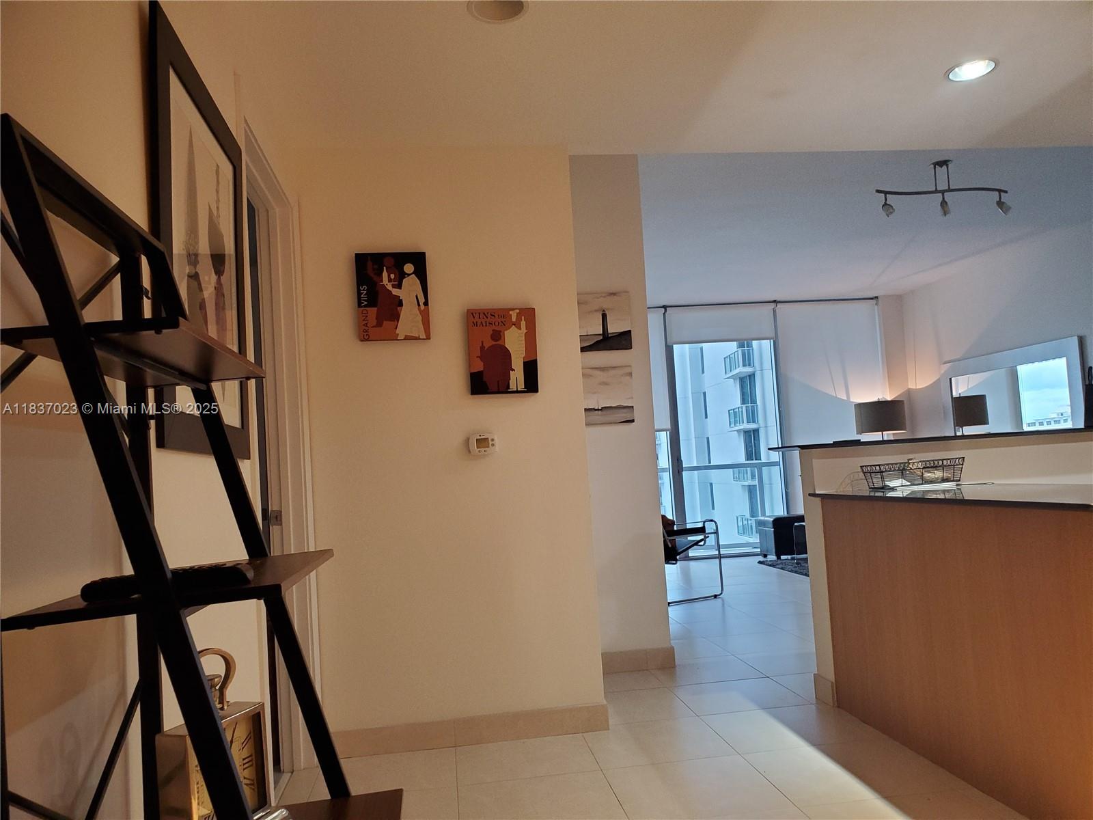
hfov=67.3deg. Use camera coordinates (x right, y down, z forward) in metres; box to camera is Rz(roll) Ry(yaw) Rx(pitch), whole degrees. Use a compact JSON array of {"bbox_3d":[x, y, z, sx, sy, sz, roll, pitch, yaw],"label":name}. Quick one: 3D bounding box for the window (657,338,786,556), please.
[{"bbox_3d":[1.992,0.335,9.458,1.440,2.680,0.100,-3,-4,-7],"label":"window"}]

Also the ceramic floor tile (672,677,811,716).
[{"bbox_3d":[0.874,1.320,3.789,0.517,0.010,0.499,-3,-4,-7],"label":"ceramic floor tile"}]

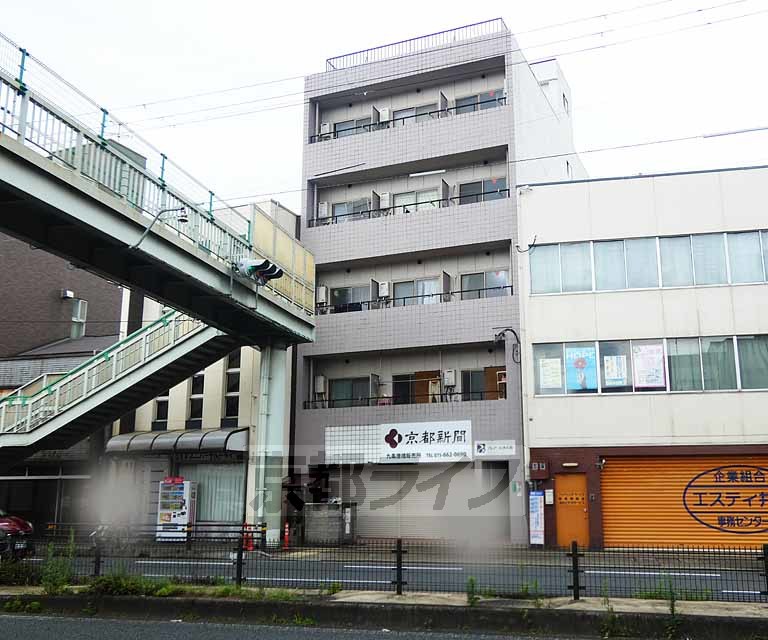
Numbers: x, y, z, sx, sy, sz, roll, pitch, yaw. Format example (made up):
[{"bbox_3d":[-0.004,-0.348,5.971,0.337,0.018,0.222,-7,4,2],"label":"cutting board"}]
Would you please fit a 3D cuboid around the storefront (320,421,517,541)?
[{"bbox_3d":[0.951,4.647,21.347,5.980,3.380,0.800,-5,-14,22],"label":"storefront"}]

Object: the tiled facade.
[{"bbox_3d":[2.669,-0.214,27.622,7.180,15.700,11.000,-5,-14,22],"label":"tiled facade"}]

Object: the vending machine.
[{"bbox_3d":[-6.570,6.040,23.510,1.030,1.890,0.600,-2,-13,10],"label":"vending machine"}]

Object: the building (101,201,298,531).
[{"bbox_3d":[-5.238,2.433,28.707,6.350,11.150,8.100,-5,-14,22],"label":"building"}]

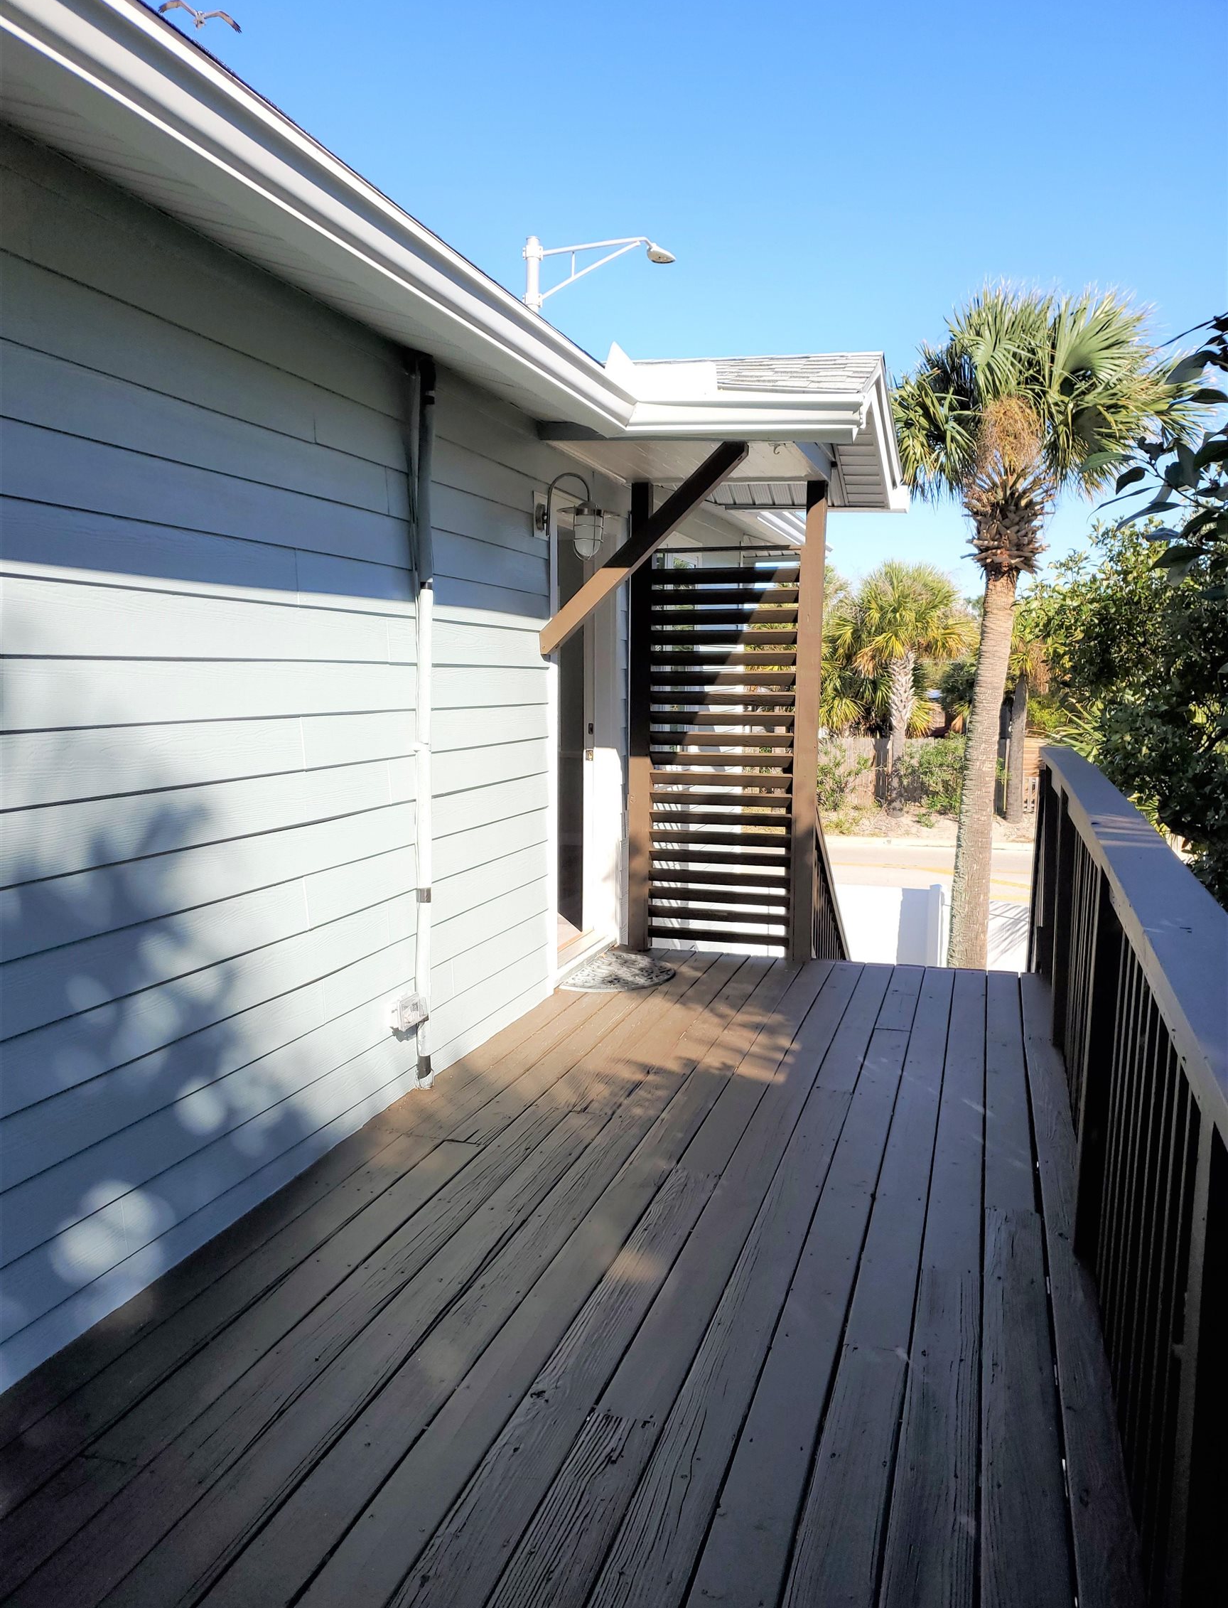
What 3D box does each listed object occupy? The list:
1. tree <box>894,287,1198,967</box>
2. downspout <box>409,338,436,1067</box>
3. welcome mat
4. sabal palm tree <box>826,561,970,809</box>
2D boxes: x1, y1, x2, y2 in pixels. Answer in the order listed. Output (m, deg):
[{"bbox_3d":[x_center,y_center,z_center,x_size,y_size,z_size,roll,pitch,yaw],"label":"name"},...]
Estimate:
[{"bbox_3d":[3.799,-0.833,11.151,2.900,7.400,2.900,2,6,17],"label":"tree"},{"bbox_3d":[-0.640,-0.248,4.134,0.065,2.490,0.065,2,6,17],"label":"downspout"},{"bbox_3d":[0.072,0.813,5.909,0.440,0.013,0.785,2,6,17],"label":"welcome mat"},{"bbox_3d":[7.168,-2.897,31.140,3.600,6.382,3.600,2,6,17],"label":"sabal palm tree"}]

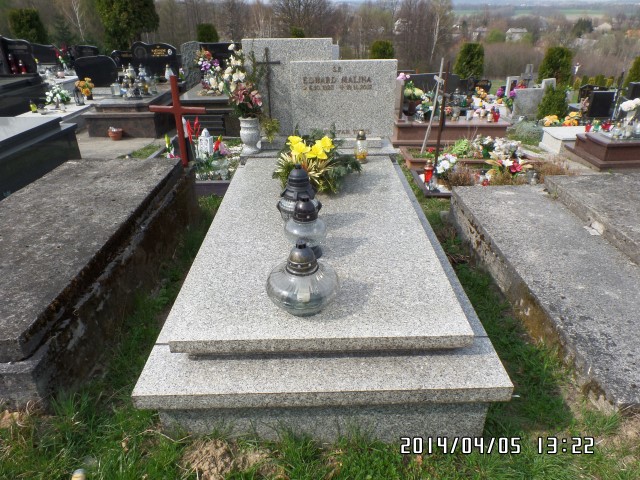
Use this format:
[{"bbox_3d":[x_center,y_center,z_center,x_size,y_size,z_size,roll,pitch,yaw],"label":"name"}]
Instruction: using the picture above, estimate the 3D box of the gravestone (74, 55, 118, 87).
[{"bbox_3d":[-3.022,-2.285,5.750,0.580,0.460,0.100,-1,28,0],"label":"gravestone"}]

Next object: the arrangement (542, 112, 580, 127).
[{"bbox_3d":[3.351,-1.672,5.900,0.450,0.180,0.260,-1,29,0],"label":"arrangement"}]

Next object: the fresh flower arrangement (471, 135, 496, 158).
[{"bbox_3d":[1.358,-0.777,3.532,0.210,0.210,0.200,-1,28,0],"label":"fresh flower arrangement"}]

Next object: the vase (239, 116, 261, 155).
[{"bbox_3d":[-0.488,-0.714,2.911,0.150,0.250,0.150,-1,29,0],"label":"vase"}]

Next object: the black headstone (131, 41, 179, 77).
[{"bbox_3d":[-2.476,-2.709,6.400,0.670,0.570,0.110,-1,28,0],"label":"black headstone"}]

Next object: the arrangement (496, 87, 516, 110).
[{"bbox_3d":[2.939,-2.230,6.700,0.280,0.340,0.260,-1,29,0],"label":"arrangement"}]

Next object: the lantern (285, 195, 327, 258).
[{"bbox_3d":[-0.060,-0.061,1.753,0.173,0.252,0.173,-1,29,0],"label":"lantern"}]

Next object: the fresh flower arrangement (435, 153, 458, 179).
[{"bbox_3d":[1.369,-0.801,4.600,0.260,0.260,0.240,-1,29,0],"label":"fresh flower arrangement"}]

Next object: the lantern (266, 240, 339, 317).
[{"bbox_3d":[-0.061,0.118,1.406,0.236,0.257,0.236,-1,28,0],"label":"lantern"}]

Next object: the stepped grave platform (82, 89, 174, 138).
[{"bbox_3d":[-2.342,-1.781,5.718,0.848,0.371,1.674,-1,29,0],"label":"stepped grave platform"}]

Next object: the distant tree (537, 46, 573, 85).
[{"bbox_3d":[8.824,-6.529,16.000,1.250,1.500,1.250,-1,29,0],"label":"distant tree"}]

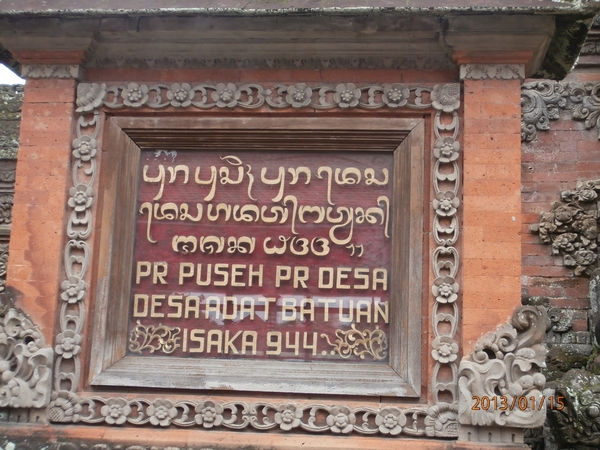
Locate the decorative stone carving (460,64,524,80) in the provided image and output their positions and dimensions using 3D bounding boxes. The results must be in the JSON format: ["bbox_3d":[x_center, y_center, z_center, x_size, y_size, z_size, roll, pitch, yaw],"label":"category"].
[{"bbox_3d":[0.689,-0.538,2.934,0.225,0.053,0.065,1,-9,5],"label":"decorative stone carving"}]

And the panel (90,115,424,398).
[{"bbox_3d":[-0.146,0.099,2.963,1.170,0.991,0.070,1,-9,5],"label":"panel"}]

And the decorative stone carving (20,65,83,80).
[{"bbox_3d":[-0.933,-0.567,3.085,0.221,0.053,0.065,1,-9,5],"label":"decorative stone carving"}]

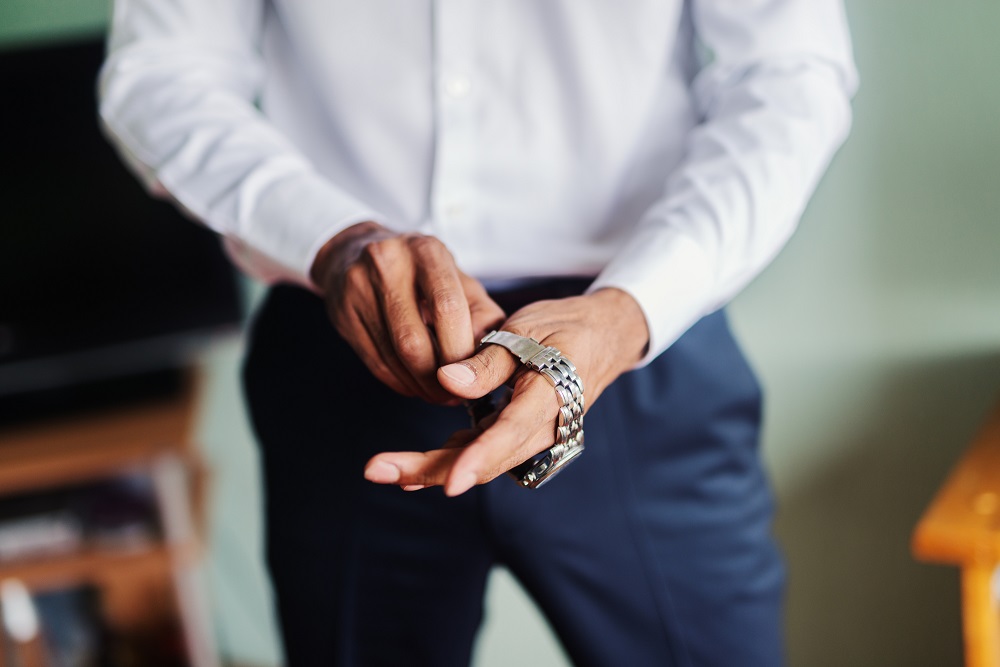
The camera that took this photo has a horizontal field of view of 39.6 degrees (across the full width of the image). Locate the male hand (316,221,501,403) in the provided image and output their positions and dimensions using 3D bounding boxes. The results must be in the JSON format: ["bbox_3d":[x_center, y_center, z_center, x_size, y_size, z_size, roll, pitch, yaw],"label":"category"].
[{"bbox_3d":[-0.059,-0.012,0.890,0.088,0.075,0.120,-40,56,-12],"label":"male hand"}]

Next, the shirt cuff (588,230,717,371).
[{"bbox_3d":[0.104,-0.025,0.950,0.073,0.076,0.068,6,32,36],"label":"shirt cuff"}]

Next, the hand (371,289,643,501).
[{"bbox_3d":[0.004,0.036,0.890,0.175,0.095,0.060,-35,65,-26],"label":"hand"}]

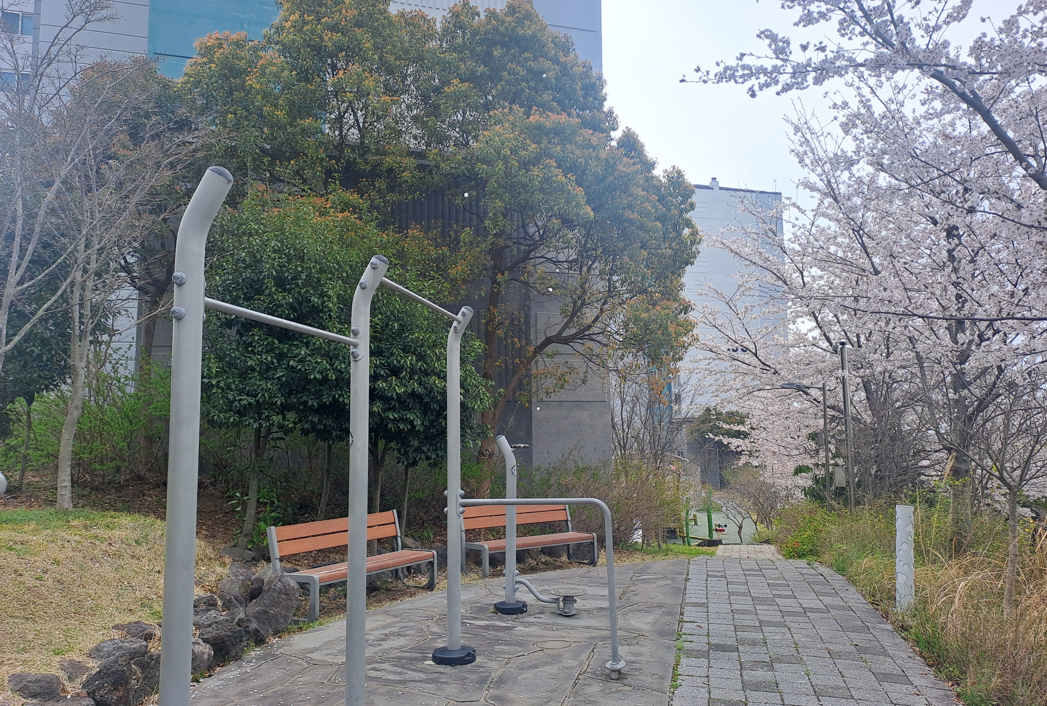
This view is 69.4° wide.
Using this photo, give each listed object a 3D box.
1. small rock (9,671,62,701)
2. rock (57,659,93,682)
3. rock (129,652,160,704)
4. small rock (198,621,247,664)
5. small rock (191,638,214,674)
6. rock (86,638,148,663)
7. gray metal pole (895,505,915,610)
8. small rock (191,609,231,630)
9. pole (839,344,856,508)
[{"bbox_3d":[-2.555,1.739,3.950,0.250,0.130,0.200,3,-7,-30],"label":"small rock"},{"bbox_3d":[-2.504,1.774,4.220,0.180,0.120,0.170,-1,-5,8],"label":"rock"},{"bbox_3d":[-2.193,1.918,4.450,0.250,0.280,0.240,-1,-5,8],"label":"rock"},{"bbox_3d":[-2.102,2.022,5.280,0.310,0.250,0.260,3,-7,-30],"label":"small rock"},{"bbox_3d":[-2.145,2.009,5.000,0.220,0.240,0.220,-1,-5,8],"label":"small rock"},{"bbox_3d":[-2.368,1.735,4.400,0.330,0.160,0.220,-1,-5,8],"label":"rock"},{"bbox_3d":[3.402,1.840,6.798,0.162,0.970,0.162,0,-5,0],"label":"gray metal pole"},{"bbox_3d":[-2.246,1.901,5.400,0.280,0.170,0.240,-1,-5,8],"label":"small rock"},{"bbox_3d":[7.955,1.891,18.500,0.170,4.200,0.170,-1,-6,0],"label":"pole"}]

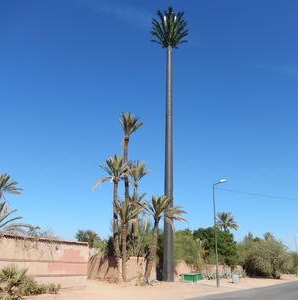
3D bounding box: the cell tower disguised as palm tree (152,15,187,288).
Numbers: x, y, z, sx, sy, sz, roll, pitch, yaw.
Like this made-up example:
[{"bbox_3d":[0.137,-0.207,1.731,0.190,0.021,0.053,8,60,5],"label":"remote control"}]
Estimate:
[{"bbox_3d":[2.120,-3.367,31.084,4.700,32.000,4.700,1,-21,4],"label":"cell tower disguised as palm tree"}]

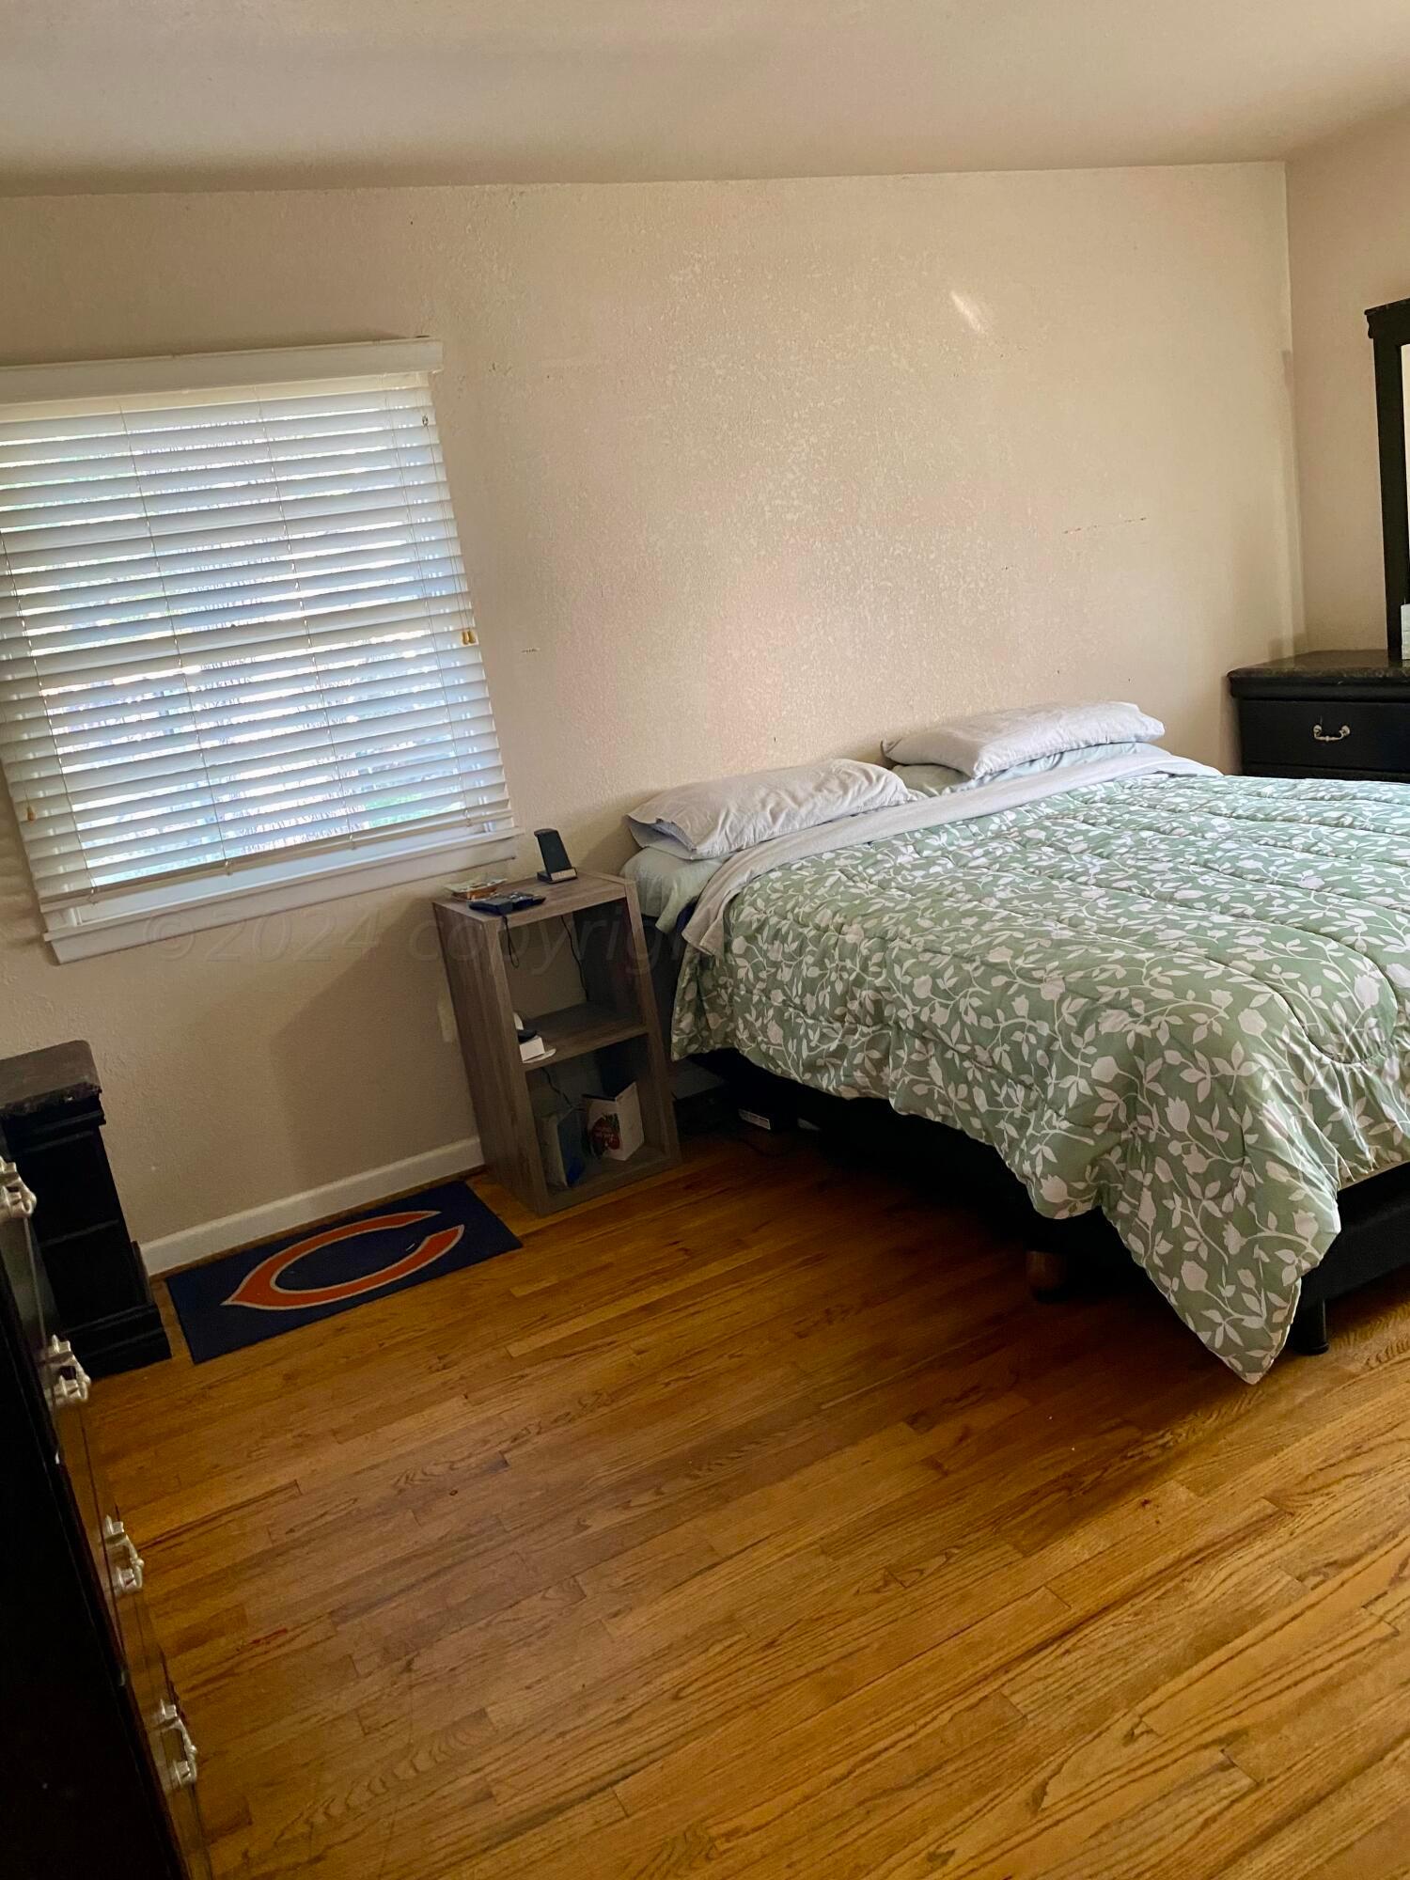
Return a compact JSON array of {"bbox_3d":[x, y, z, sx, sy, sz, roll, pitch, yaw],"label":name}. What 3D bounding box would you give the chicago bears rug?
[{"bbox_3d":[-0.870,0.771,3.385,0.755,0.010,0.510,-16,15,-25],"label":"chicago bears rug"}]

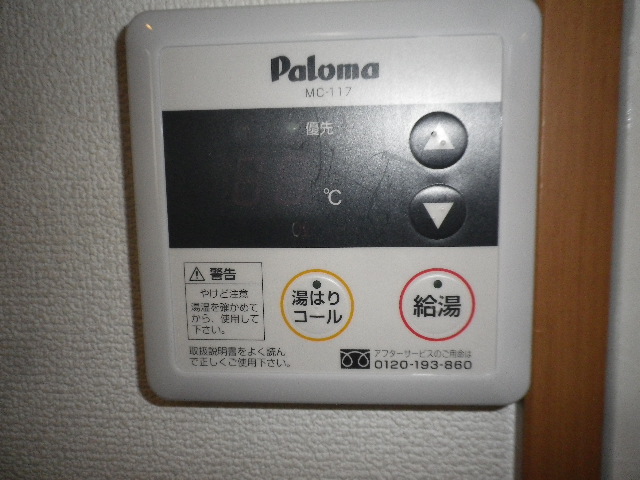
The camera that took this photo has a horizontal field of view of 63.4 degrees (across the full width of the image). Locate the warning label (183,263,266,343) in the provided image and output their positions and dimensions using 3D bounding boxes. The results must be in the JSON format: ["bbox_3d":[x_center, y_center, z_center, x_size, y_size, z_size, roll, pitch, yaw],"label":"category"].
[{"bbox_3d":[-0.029,0.019,0.158,0.024,0.024,0.001,0,7,5],"label":"warning label"}]

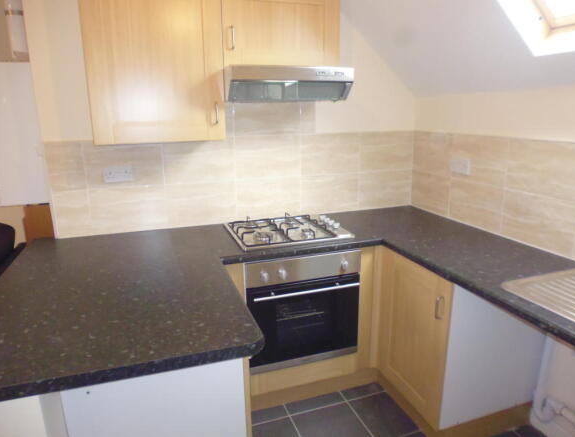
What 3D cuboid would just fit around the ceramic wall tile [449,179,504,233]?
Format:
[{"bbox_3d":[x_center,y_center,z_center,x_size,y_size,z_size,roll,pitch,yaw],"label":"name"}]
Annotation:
[{"bbox_3d":[1.022,-0.084,2.214,0.010,0.230,0.398,-5,15,-16],"label":"ceramic wall tile"}]

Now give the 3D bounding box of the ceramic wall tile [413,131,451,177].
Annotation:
[{"bbox_3d":[0.901,-0.409,2.526,0.010,0.249,0.380,-5,15,-16],"label":"ceramic wall tile"}]

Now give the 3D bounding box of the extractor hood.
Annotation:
[{"bbox_3d":[-0.032,-0.677,2.083,0.598,0.145,0.475,-5,15,-17],"label":"extractor hood"}]

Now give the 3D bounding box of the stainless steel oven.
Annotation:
[{"bbox_3d":[0.017,0.412,2.260,0.596,0.592,0.570,-5,15,-17],"label":"stainless steel oven"}]

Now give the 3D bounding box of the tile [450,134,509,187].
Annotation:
[{"bbox_3d":[1.018,-0.318,2.159,0.010,0.249,0.398,-5,15,-16],"label":"tile"}]

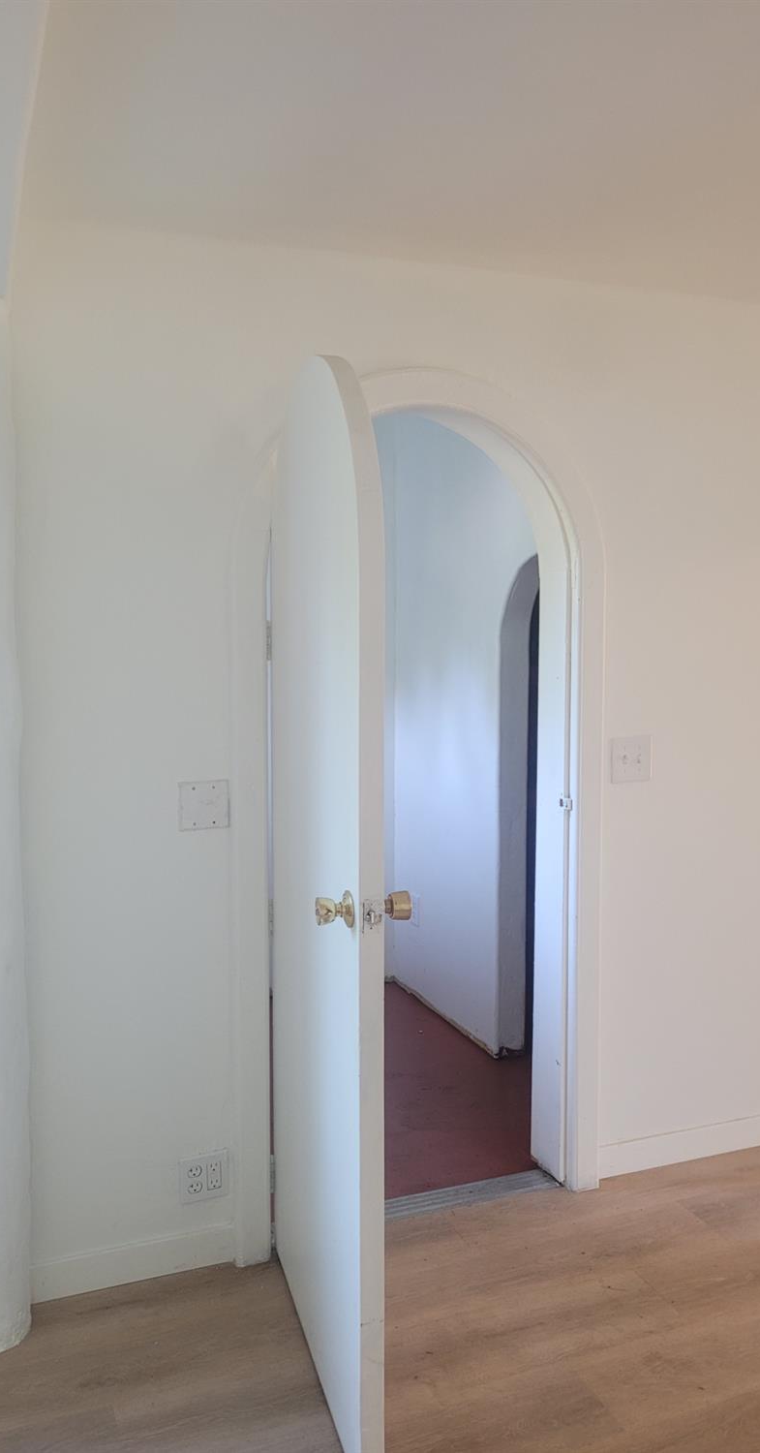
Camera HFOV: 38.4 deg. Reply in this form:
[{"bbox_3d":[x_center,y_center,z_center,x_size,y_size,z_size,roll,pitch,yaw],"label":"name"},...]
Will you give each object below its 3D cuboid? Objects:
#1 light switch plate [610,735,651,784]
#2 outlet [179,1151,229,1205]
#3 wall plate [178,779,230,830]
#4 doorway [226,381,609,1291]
[{"bbox_3d":[0.680,0.089,2.937,0.124,0.122,0.013,-2,5,-22],"label":"light switch plate"},{"bbox_3d":[-0.413,1.062,2.564,0.116,0.114,0.009,-2,5,-22],"label":"outlet"},{"bbox_3d":[-0.402,0.181,2.502,0.116,0.114,0.007,-2,5,-22],"label":"wall plate"},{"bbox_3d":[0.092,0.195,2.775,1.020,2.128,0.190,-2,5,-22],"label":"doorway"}]

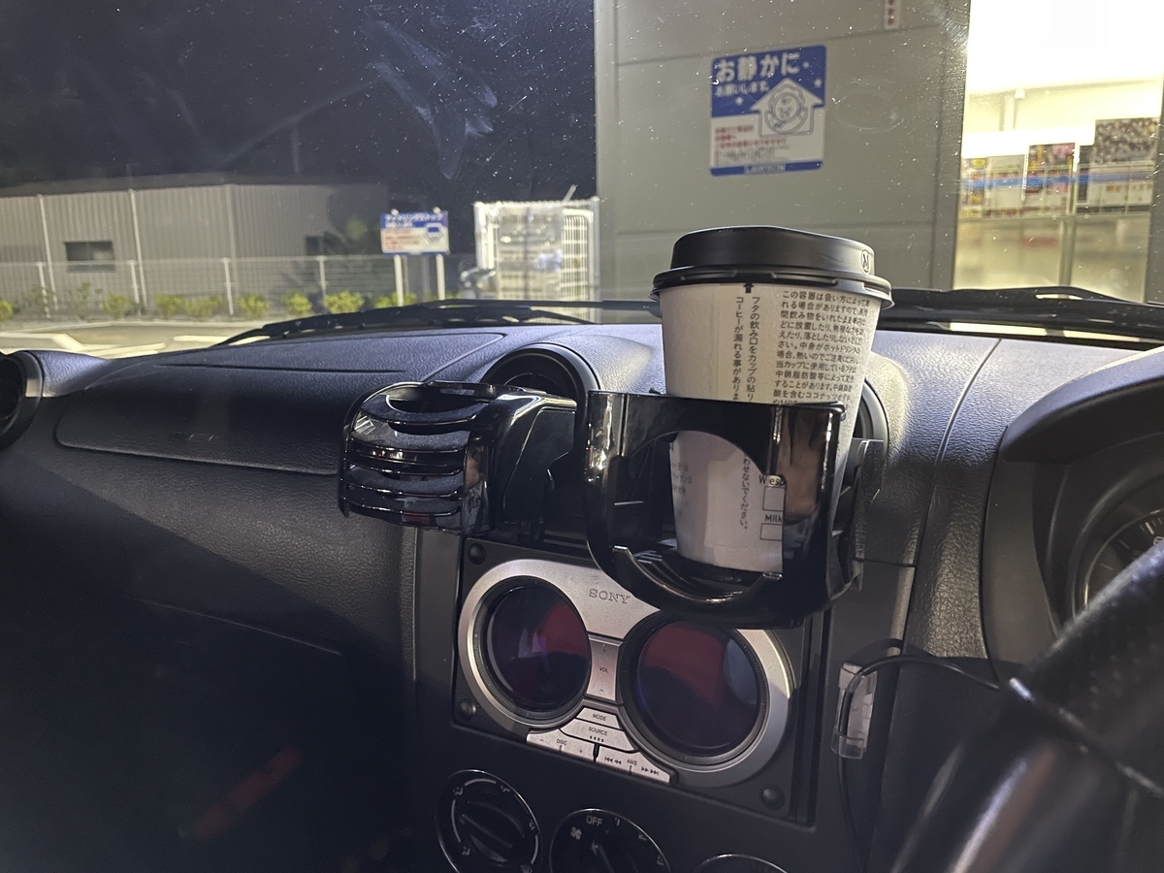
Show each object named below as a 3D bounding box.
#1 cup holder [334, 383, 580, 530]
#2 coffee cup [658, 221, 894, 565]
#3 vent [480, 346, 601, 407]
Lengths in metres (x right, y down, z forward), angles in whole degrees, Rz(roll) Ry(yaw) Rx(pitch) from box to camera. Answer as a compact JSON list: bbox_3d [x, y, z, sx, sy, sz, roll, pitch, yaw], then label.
[{"bbox_3d":[-0.055,0.005,0.423,0.079,0.066,0.096,4,13,27],"label":"cup holder"},{"bbox_3d":[0.071,-0.015,0.343,0.092,0.127,0.092,3,6,0],"label":"coffee cup"},{"bbox_3d":[-0.027,-0.008,0.477,0.084,0.084,0.032,4,-9,27],"label":"vent"}]

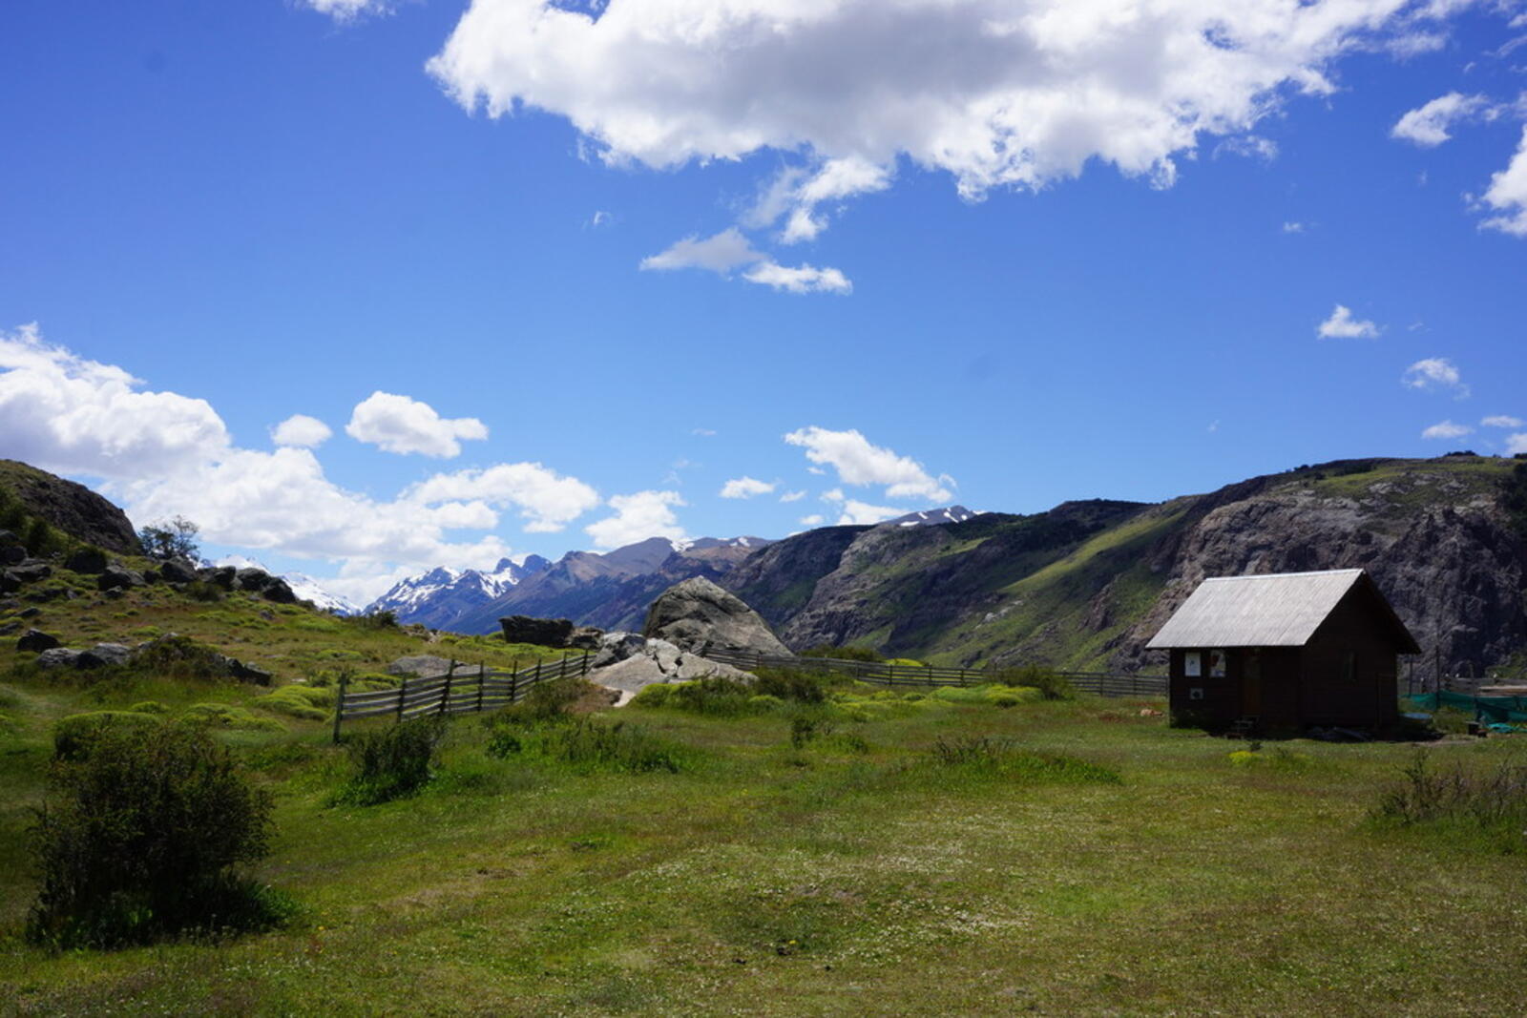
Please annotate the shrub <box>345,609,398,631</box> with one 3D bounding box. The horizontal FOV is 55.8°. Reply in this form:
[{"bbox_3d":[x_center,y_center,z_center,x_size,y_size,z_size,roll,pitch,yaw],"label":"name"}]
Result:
[{"bbox_3d":[-18.180,5.179,67.000,2.419,0.967,1.935,3,-7,-15],"label":"shrub"}]

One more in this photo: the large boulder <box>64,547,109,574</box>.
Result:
[{"bbox_3d":[-34.741,2.630,74.000,2.256,1.365,1.918,4,-7,-25],"label":"large boulder"}]

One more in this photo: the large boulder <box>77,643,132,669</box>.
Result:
[{"bbox_3d":[-21.025,4.696,46.000,1.700,0.820,1.400,4,-7,-24],"label":"large boulder"}]

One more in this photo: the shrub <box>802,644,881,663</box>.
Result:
[{"bbox_3d":[4.732,8.911,88.000,4.872,1.270,3.167,0,-7,3],"label":"shrub"}]

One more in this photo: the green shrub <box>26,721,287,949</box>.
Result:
[{"bbox_3d":[-3.878,2.042,9.200,1.600,1.360,1.450,3,-7,-22],"label":"green shrub"}]

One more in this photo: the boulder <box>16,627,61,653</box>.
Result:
[{"bbox_3d":[-25.631,4.638,51.000,1.473,0.859,1.179,4,-7,-26],"label":"boulder"}]

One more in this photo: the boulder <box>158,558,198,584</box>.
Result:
[{"bbox_3d":[-30.870,3.267,76.000,2.013,1.280,1.711,3,-7,-22],"label":"boulder"}]

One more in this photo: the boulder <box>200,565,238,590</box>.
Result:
[{"bbox_3d":[-27.161,3.422,72.000,1.850,1.200,1.600,3,-7,-21],"label":"boulder"}]

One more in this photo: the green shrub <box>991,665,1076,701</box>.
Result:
[{"bbox_3d":[12.179,7.818,65.000,3.500,1.550,2.800,0,-7,11],"label":"green shrub"}]

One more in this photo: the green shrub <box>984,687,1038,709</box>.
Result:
[{"bbox_3d":[10.042,7.641,58.500,2.150,0.850,1.800,0,-7,10],"label":"green shrub"}]

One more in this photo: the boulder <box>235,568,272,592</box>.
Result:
[{"bbox_3d":[-26.171,3.640,74.000,1.900,1.187,1.615,3,-7,-19],"label":"boulder"}]

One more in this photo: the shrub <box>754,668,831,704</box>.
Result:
[{"bbox_3d":[1.089,7.181,58.500,3.004,1.407,2.554,1,-7,1],"label":"shrub"}]

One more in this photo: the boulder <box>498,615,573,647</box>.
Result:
[{"bbox_3d":[-11.504,6.185,73.000,3.700,1.550,2.500,2,-7,-9],"label":"boulder"}]

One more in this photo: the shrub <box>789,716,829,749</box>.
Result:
[{"bbox_3d":[0.956,4.650,30.000,0.819,0.674,0.737,1,-7,2],"label":"shrub"}]

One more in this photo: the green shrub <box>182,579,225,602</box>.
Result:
[{"bbox_3d":[-26.800,3.936,69.000,2.000,1.050,1.700,3,-7,-21],"label":"green shrub"}]

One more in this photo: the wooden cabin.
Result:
[{"bbox_3d":[14.912,4.063,41.342,5.789,4.419,5.094,6,-8,-36],"label":"wooden cabin"}]

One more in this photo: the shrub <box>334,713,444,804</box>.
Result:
[{"bbox_3d":[-4.713,3.167,18.200,1.358,1.109,1.155,2,-7,-14],"label":"shrub"}]

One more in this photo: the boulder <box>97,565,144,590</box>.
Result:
[{"bbox_3d":[-31.213,3.356,70.000,2.200,1.200,1.800,4,-7,-24],"label":"boulder"}]

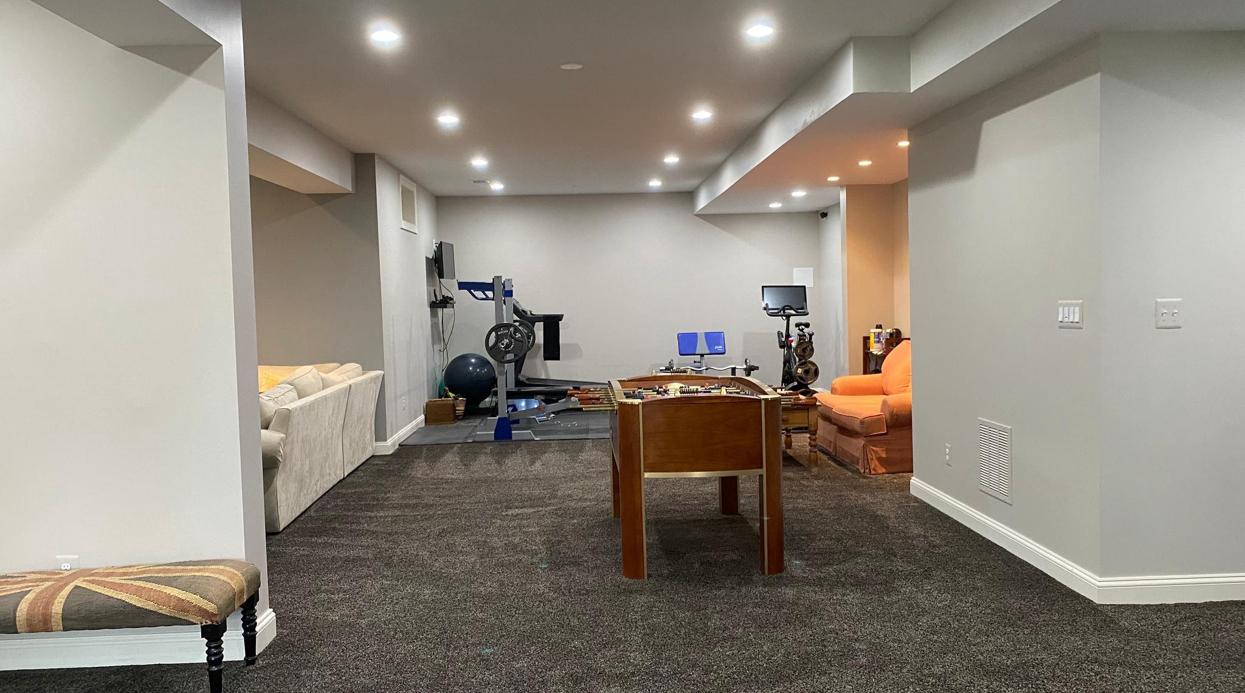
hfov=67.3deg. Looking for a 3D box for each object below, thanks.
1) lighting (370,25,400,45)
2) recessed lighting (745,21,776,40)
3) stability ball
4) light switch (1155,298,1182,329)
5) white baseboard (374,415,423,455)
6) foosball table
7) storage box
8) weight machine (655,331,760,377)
[{"bbox_3d":[-1.159,-1.517,4.565,0.155,0.040,0.155,-2,3,-3],"label":"lighting"},{"bbox_3d":[0.682,-1.568,4.637,0.155,0.040,0.155,-2,3,-3],"label":"recessed lighting"},{"bbox_3d":[-1.848,0.404,11.365,0.635,0.635,0.635,-2,3,-3],"label":"stability ball"},{"bbox_3d":[2.339,-0.138,3.997,0.115,0.119,0.014,-2,3,-3],"label":"light switch"},{"bbox_3d":[-2.209,0.869,9.436,0.140,0.120,2.000,-2,3,-2],"label":"white baseboard"},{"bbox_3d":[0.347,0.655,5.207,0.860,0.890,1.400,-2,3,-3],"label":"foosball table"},{"bbox_3d":[-2.012,0.723,10.468,0.320,0.260,0.280,-2,3,-3],"label":"storage box"},{"bbox_3d":[1.036,0.295,11.308,1.200,0.897,0.950,-2,3,-3],"label":"weight machine"}]

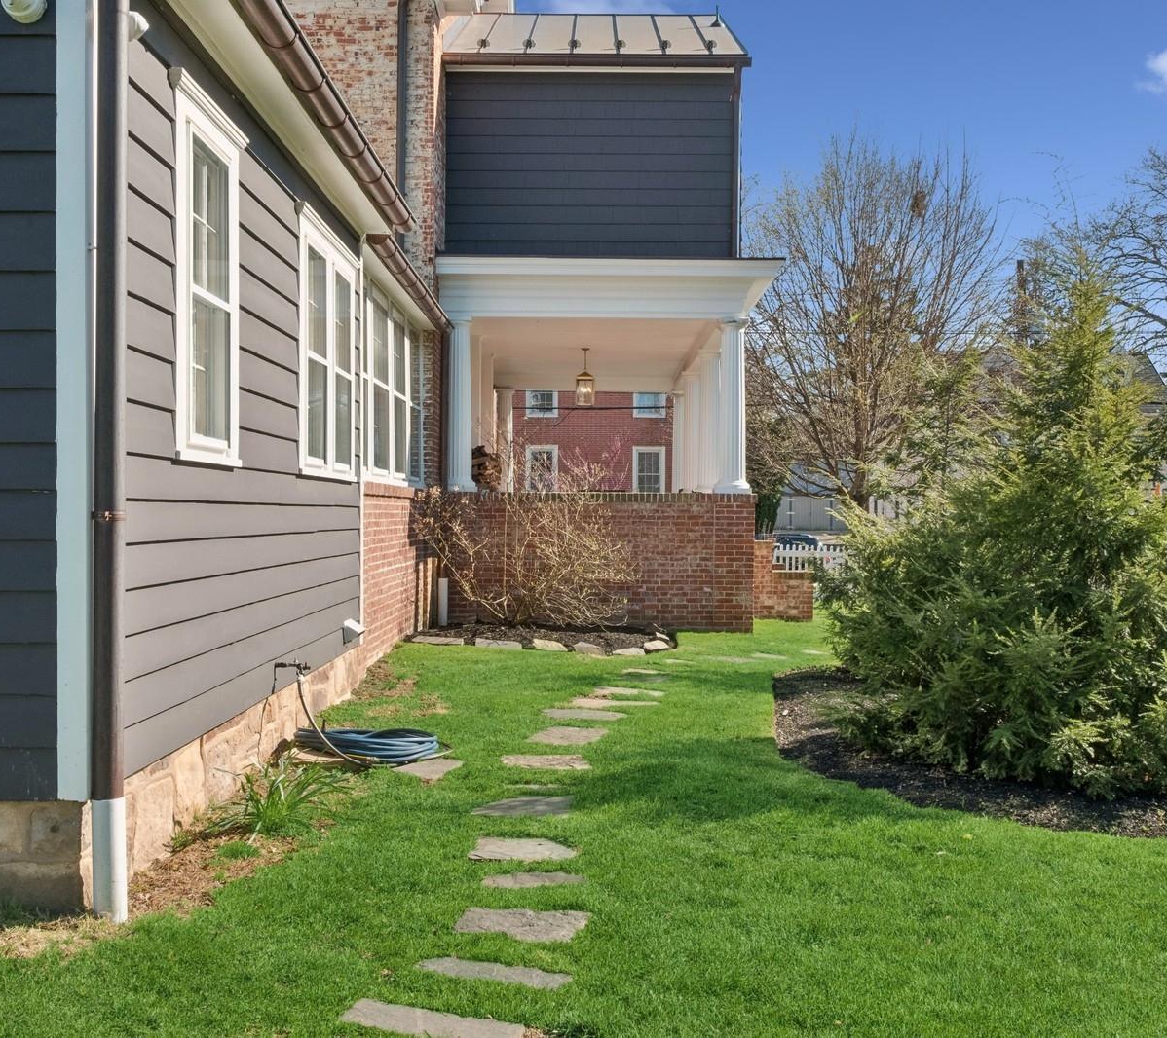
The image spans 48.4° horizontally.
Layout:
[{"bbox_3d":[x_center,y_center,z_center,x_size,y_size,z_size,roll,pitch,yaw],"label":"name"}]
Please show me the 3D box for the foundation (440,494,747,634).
[{"bbox_3d":[0.170,0.480,18.200,3.450,1.520,8.200,0,0,0],"label":"foundation"}]

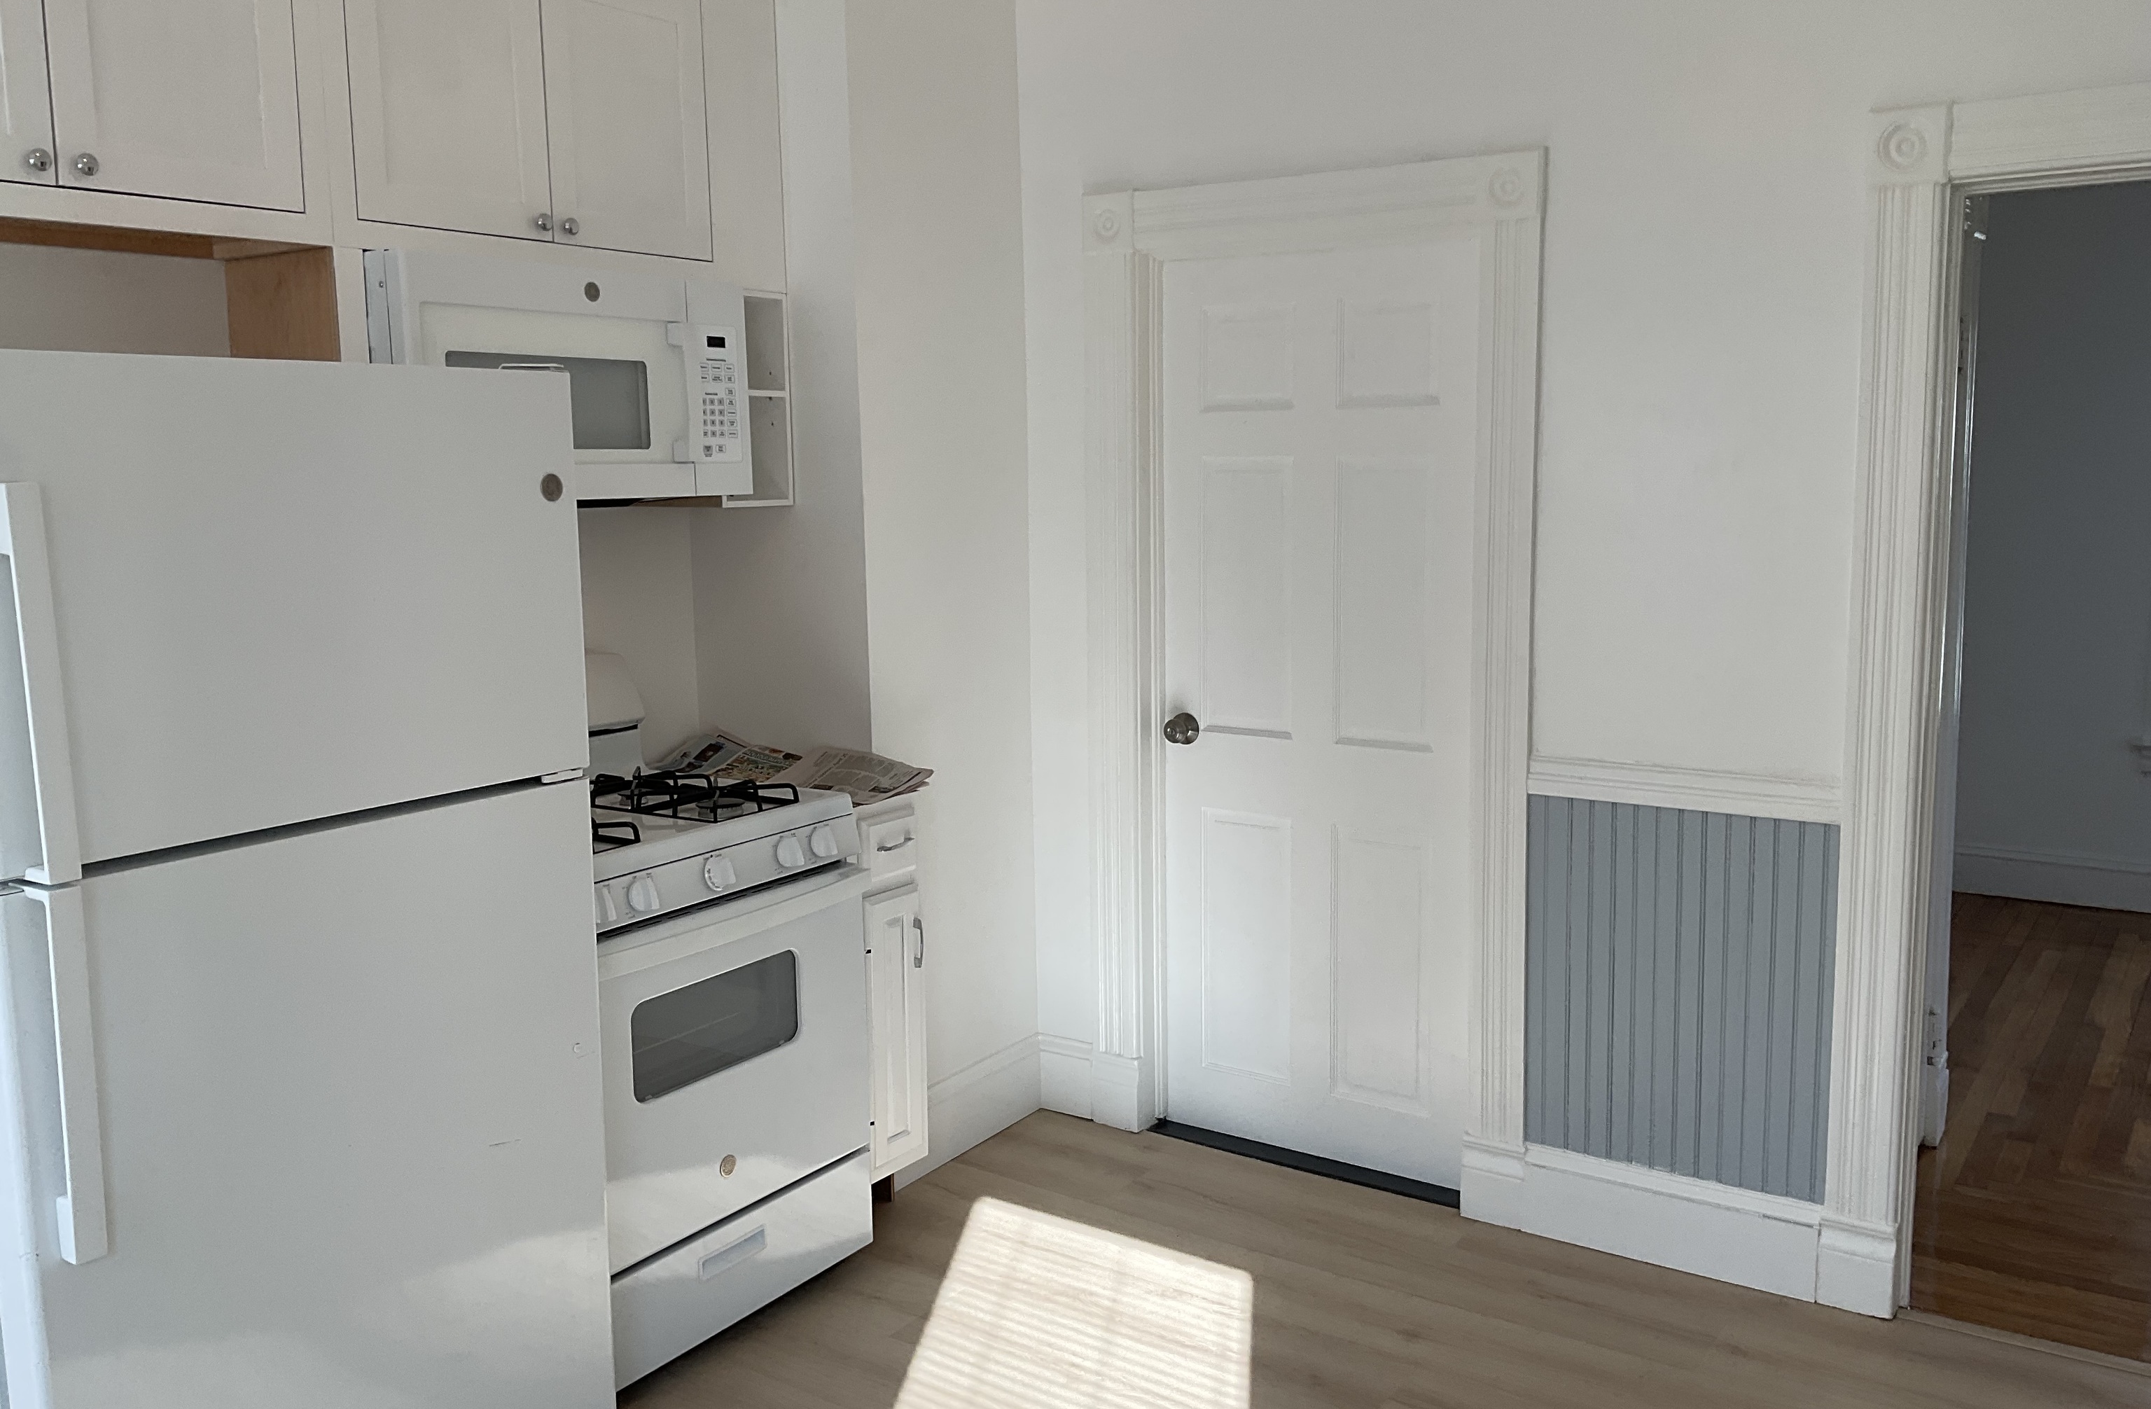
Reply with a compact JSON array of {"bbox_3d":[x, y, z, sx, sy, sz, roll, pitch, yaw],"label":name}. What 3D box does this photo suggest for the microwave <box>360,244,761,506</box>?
[{"bbox_3d":[-1.005,-0.569,3.269,0.401,0.398,0.758,4,10,33],"label":"microwave"}]

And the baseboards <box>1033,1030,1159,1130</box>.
[{"bbox_3d":[0.038,0.891,4.260,0.290,0.195,0.040,5,10,34],"label":"baseboards"}]

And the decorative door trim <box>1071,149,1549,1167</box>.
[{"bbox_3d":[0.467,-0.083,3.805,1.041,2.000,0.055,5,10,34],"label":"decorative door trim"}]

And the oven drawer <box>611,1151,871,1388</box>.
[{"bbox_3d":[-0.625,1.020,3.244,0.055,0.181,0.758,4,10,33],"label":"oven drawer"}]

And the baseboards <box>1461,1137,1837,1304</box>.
[{"bbox_3d":[1.083,0.985,3.509,0.698,0.190,0.035,5,10,34],"label":"baseboards"}]

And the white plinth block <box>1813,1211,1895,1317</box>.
[{"bbox_3d":[1.422,1.016,3.278,0.132,0.185,0.037,5,10,34],"label":"white plinth block"}]

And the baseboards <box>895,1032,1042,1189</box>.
[{"bbox_3d":[-0.254,0.920,4.100,0.027,0.190,0.585,4,10,33],"label":"baseboards"}]

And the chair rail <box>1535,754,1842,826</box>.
[{"bbox_3d":[1.125,0.157,3.360,0.573,0.075,0.032,5,10,34],"label":"chair rail"}]

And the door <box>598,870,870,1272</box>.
[{"bbox_3d":[-0.630,0.645,3.179,0.070,0.554,0.758,4,10,33],"label":"door"}]

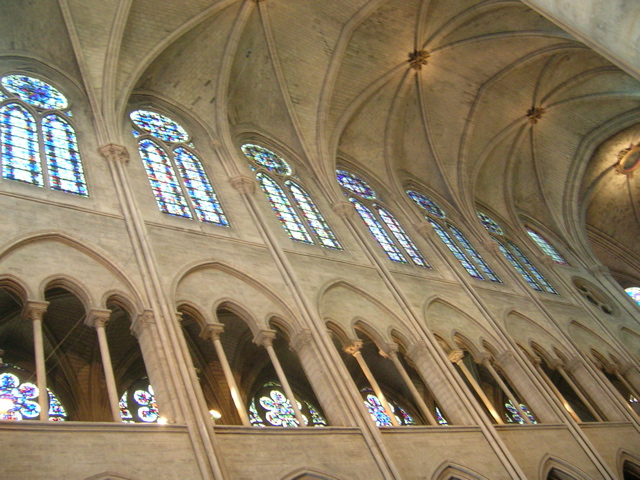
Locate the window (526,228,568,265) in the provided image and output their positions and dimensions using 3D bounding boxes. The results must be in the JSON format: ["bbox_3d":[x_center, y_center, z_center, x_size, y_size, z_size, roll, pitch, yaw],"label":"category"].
[{"bbox_3d":[15.981,0.454,46.148,1.900,3.700,0.250,12,-57,-36],"label":"window"}]

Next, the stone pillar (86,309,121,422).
[{"bbox_3d":[-5.567,3.410,17.057,0.620,3.750,0.620,12,-57,-36],"label":"stone pillar"}]

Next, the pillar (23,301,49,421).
[{"bbox_3d":[-6.958,3.064,16.039,0.620,3.750,0.620,12,-57,-36],"label":"pillar"}]

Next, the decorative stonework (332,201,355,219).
[{"bbox_3d":[1.171,-1.476,31.993,1.050,0.800,0.700,12,-57,-36],"label":"decorative stonework"}]

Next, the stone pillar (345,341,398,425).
[{"bbox_3d":[1.954,5.068,23.041,0.500,3.973,0.500,12,-57,-37],"label":"stone pillar"}]

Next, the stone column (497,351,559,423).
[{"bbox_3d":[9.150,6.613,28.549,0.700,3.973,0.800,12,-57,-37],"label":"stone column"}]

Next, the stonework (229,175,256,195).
[{"bbox_3d":[-3.397,-2.435,28.698,1.050,0.800,0.700,12,-57,-36],"label":"stonework"}]

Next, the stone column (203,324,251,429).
[{"bbox_3d":[-2.699,4.068,19.478,0.500,3.973,0.500,12,-57,-37],"label":"stone column"}]

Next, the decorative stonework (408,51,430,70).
[{"bbox_3d":[5.872,-10.590,38.200,1.000,0.550,1.000,-16,-44,-16],"label":"decorative stonework"}]

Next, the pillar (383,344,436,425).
[{"bbox_3d":[3.376,5.370,23.602,0.620,3.750,0.620,12,-57,-36],"label":"pillar"}]

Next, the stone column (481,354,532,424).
[{"bbox_3d":[8.196,6.408,27.819,0.500,3.973,0.500,12,-57,-37],"label":"stone column"}]

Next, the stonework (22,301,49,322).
[{"bbox_3d":[-7.672,1.930,17.443,0.550,0.500,0.550,12,-57,-37],"label":"stonework"}]

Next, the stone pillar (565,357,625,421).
[{"bbox_3d":[13.178,7.360,31.318,0.950,3.900,0.850,12,-57,-36],"label":"stone pillar"}]

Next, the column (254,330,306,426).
[{"bbox_3d":[-1.129,4.422,20.300,0.620,3.750,0.620,12,-57,-36],"label":"column"}]

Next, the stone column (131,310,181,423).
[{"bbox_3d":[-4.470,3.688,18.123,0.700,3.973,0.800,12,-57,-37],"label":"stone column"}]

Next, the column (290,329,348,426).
[{"bbox_3d":[-0.030,4.656,21.202,0.950,3.900,0.850,12,-57,-36],"label":"column"}]

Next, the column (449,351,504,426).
[{"bbox_3d":[6.357,5.979,25.843,0.620,3.750,0.620,12,-57,-36],"label":"column"}]

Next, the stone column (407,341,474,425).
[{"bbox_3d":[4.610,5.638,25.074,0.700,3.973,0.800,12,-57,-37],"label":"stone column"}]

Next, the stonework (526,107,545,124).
[{"bbox_3d":[15.035,-8.682,45.151,1.000,0.550,1.000,-16,-44,-16],"label":"stonework"}]

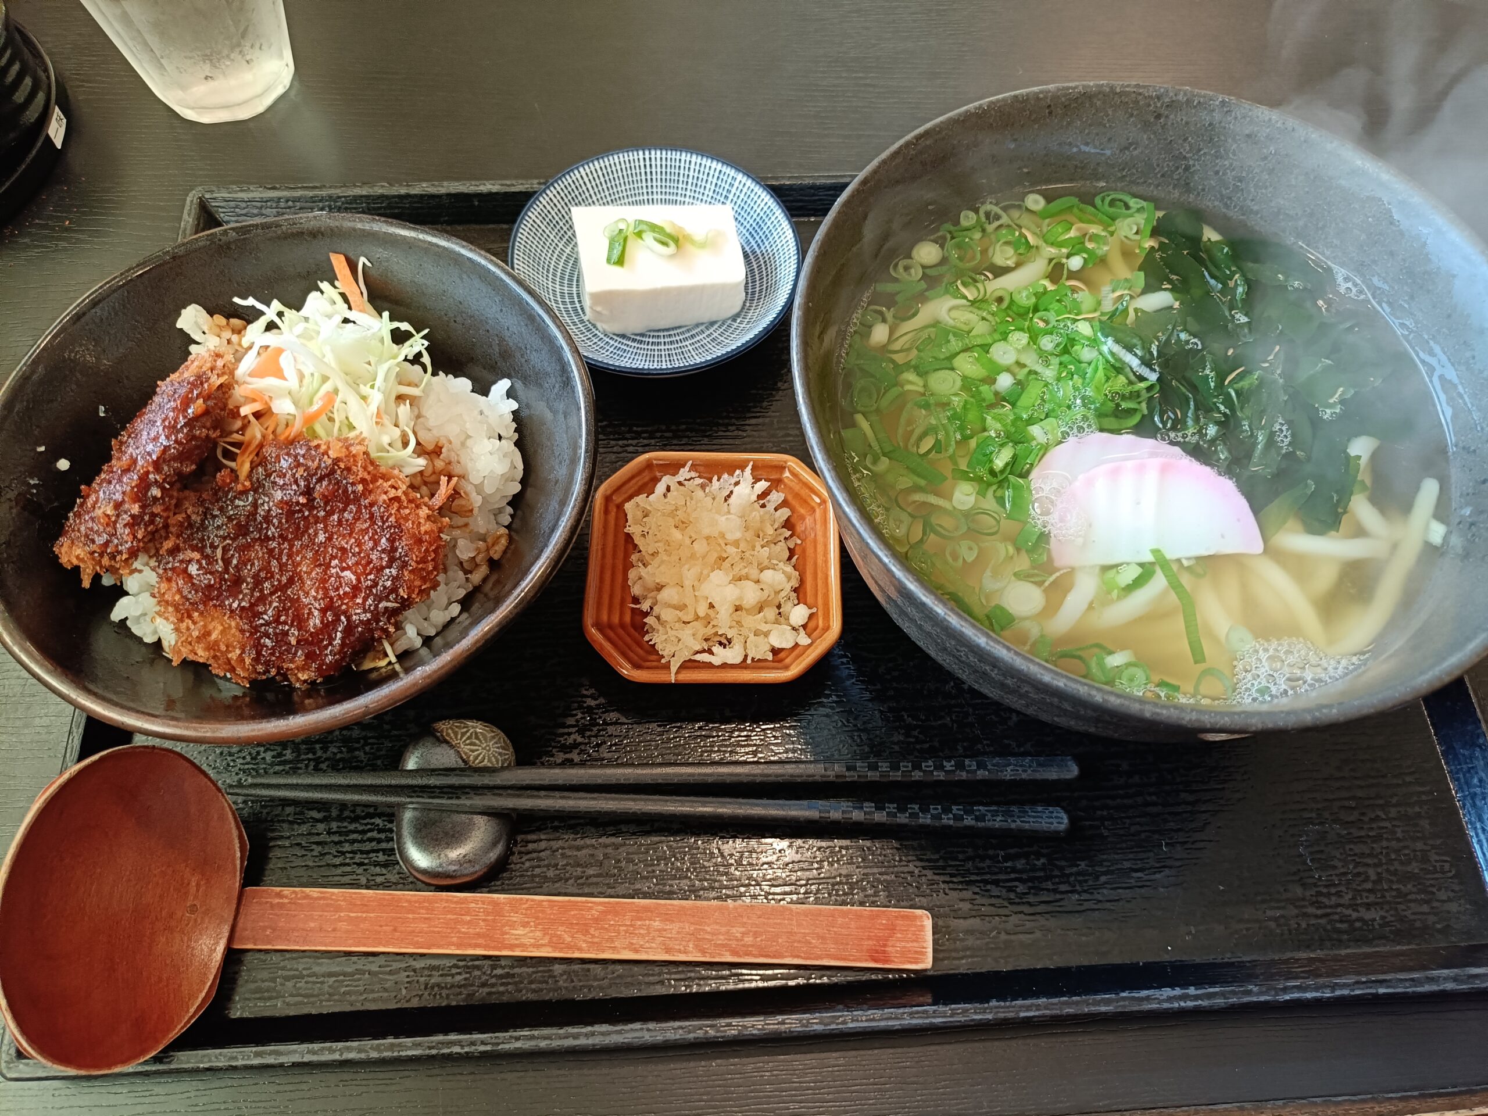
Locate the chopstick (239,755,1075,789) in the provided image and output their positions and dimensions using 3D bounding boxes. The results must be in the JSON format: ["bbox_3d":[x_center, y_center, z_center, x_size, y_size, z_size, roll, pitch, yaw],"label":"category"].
[{"bbox_3d":[-0.019,0.060,0.298,0.231,0.007,0.007,1,65,-6],"label":"chopstick"}]

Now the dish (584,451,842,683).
[{"bbox_3d":[-0.009,0.007,0.322,0.072,0.024,0.073,1,65,-2],"label":"dish"}]

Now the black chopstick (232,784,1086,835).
[{"bbox_3d":[-0.022,0.068,0.294,0.231,0.007,0.007,3,65,-5],"label":"black chopstick"}]

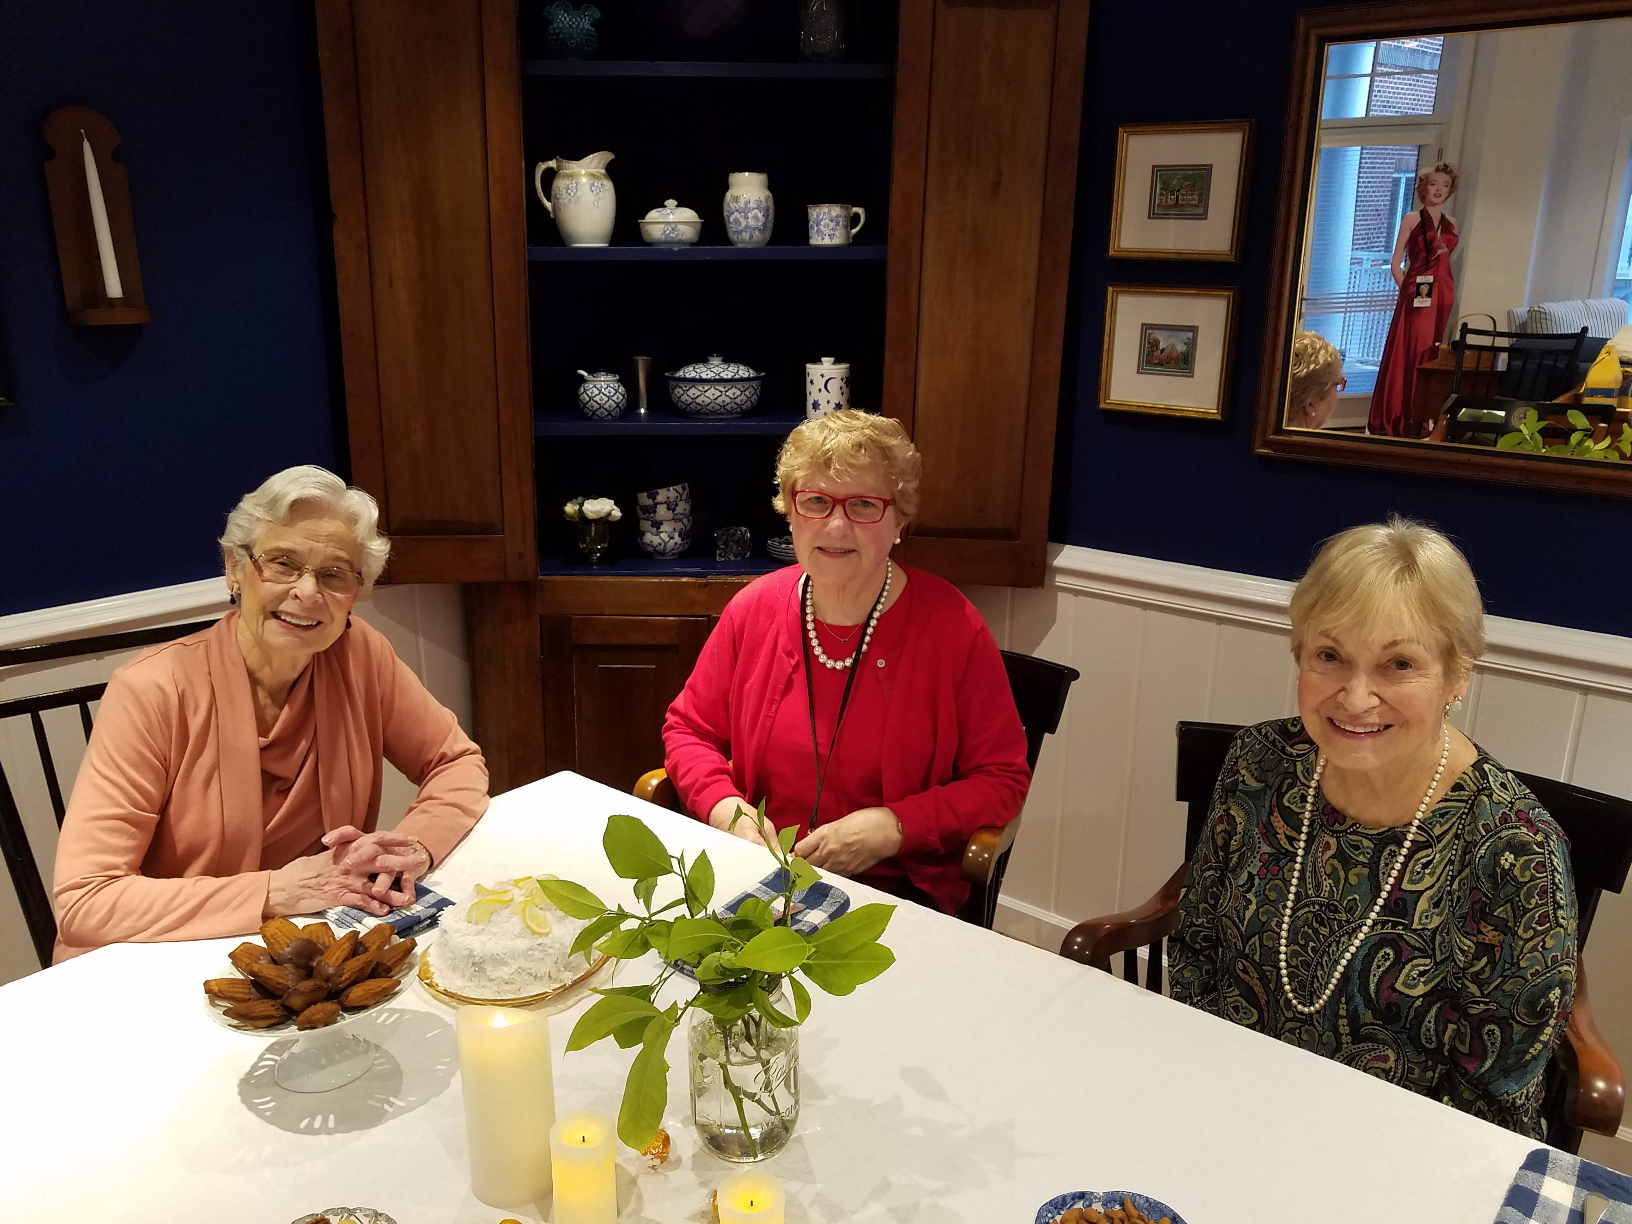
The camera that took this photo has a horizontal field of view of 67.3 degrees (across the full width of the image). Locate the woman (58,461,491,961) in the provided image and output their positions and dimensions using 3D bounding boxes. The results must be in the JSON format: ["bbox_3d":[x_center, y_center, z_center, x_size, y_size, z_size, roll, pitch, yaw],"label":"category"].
[{"bbox_3d":[-0.725,0.439,1.639,0.510,1.230,0.660,-12,20,-38],"label":"woman"}]

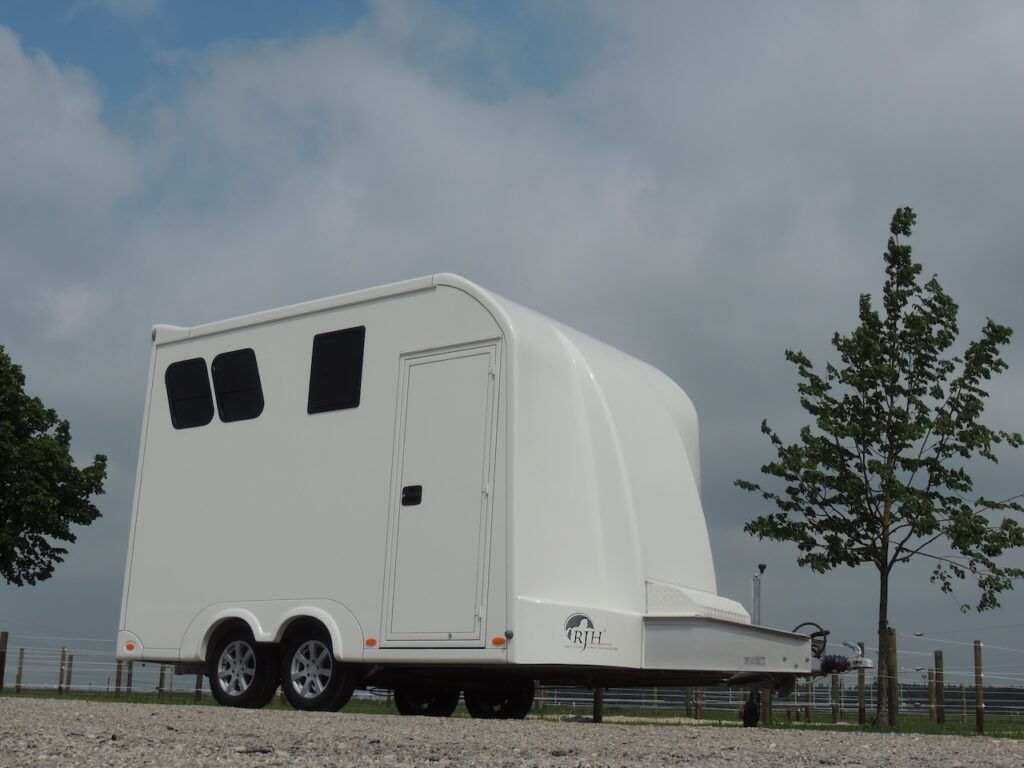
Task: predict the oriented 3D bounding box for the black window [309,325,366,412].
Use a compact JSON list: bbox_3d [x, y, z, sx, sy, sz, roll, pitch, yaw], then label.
[{"bbox_3d":[-1.309,-0.103,10.361,0.550,0.625,0.050,-8,-18,38],"label":"black window"}]

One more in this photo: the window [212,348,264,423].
[{"bbox_3d":[-2.185,0.010,11.053,0.695,0.594,0.050,-8,-18,38],"label":"window"}]

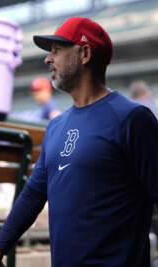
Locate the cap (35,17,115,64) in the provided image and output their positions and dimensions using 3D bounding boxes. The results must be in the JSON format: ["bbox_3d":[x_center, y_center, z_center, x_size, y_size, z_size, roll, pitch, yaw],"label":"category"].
[{"bbox_3d":[-0.017,-0.328,1.920,0.275,0.155,0.180,11,-7,-7],"label":"cap"}]

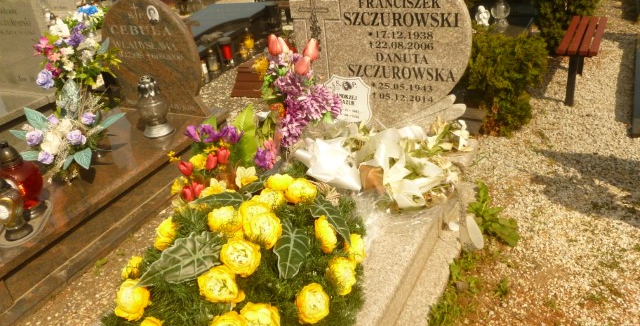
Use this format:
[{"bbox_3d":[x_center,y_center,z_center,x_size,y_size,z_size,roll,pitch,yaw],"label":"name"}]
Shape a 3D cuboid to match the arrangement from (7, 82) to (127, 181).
[{"bbox_3d":[-1.146,-0.142,2.340,0.420,0.350,0.330,9,33,28],"label":"arrangement"}]

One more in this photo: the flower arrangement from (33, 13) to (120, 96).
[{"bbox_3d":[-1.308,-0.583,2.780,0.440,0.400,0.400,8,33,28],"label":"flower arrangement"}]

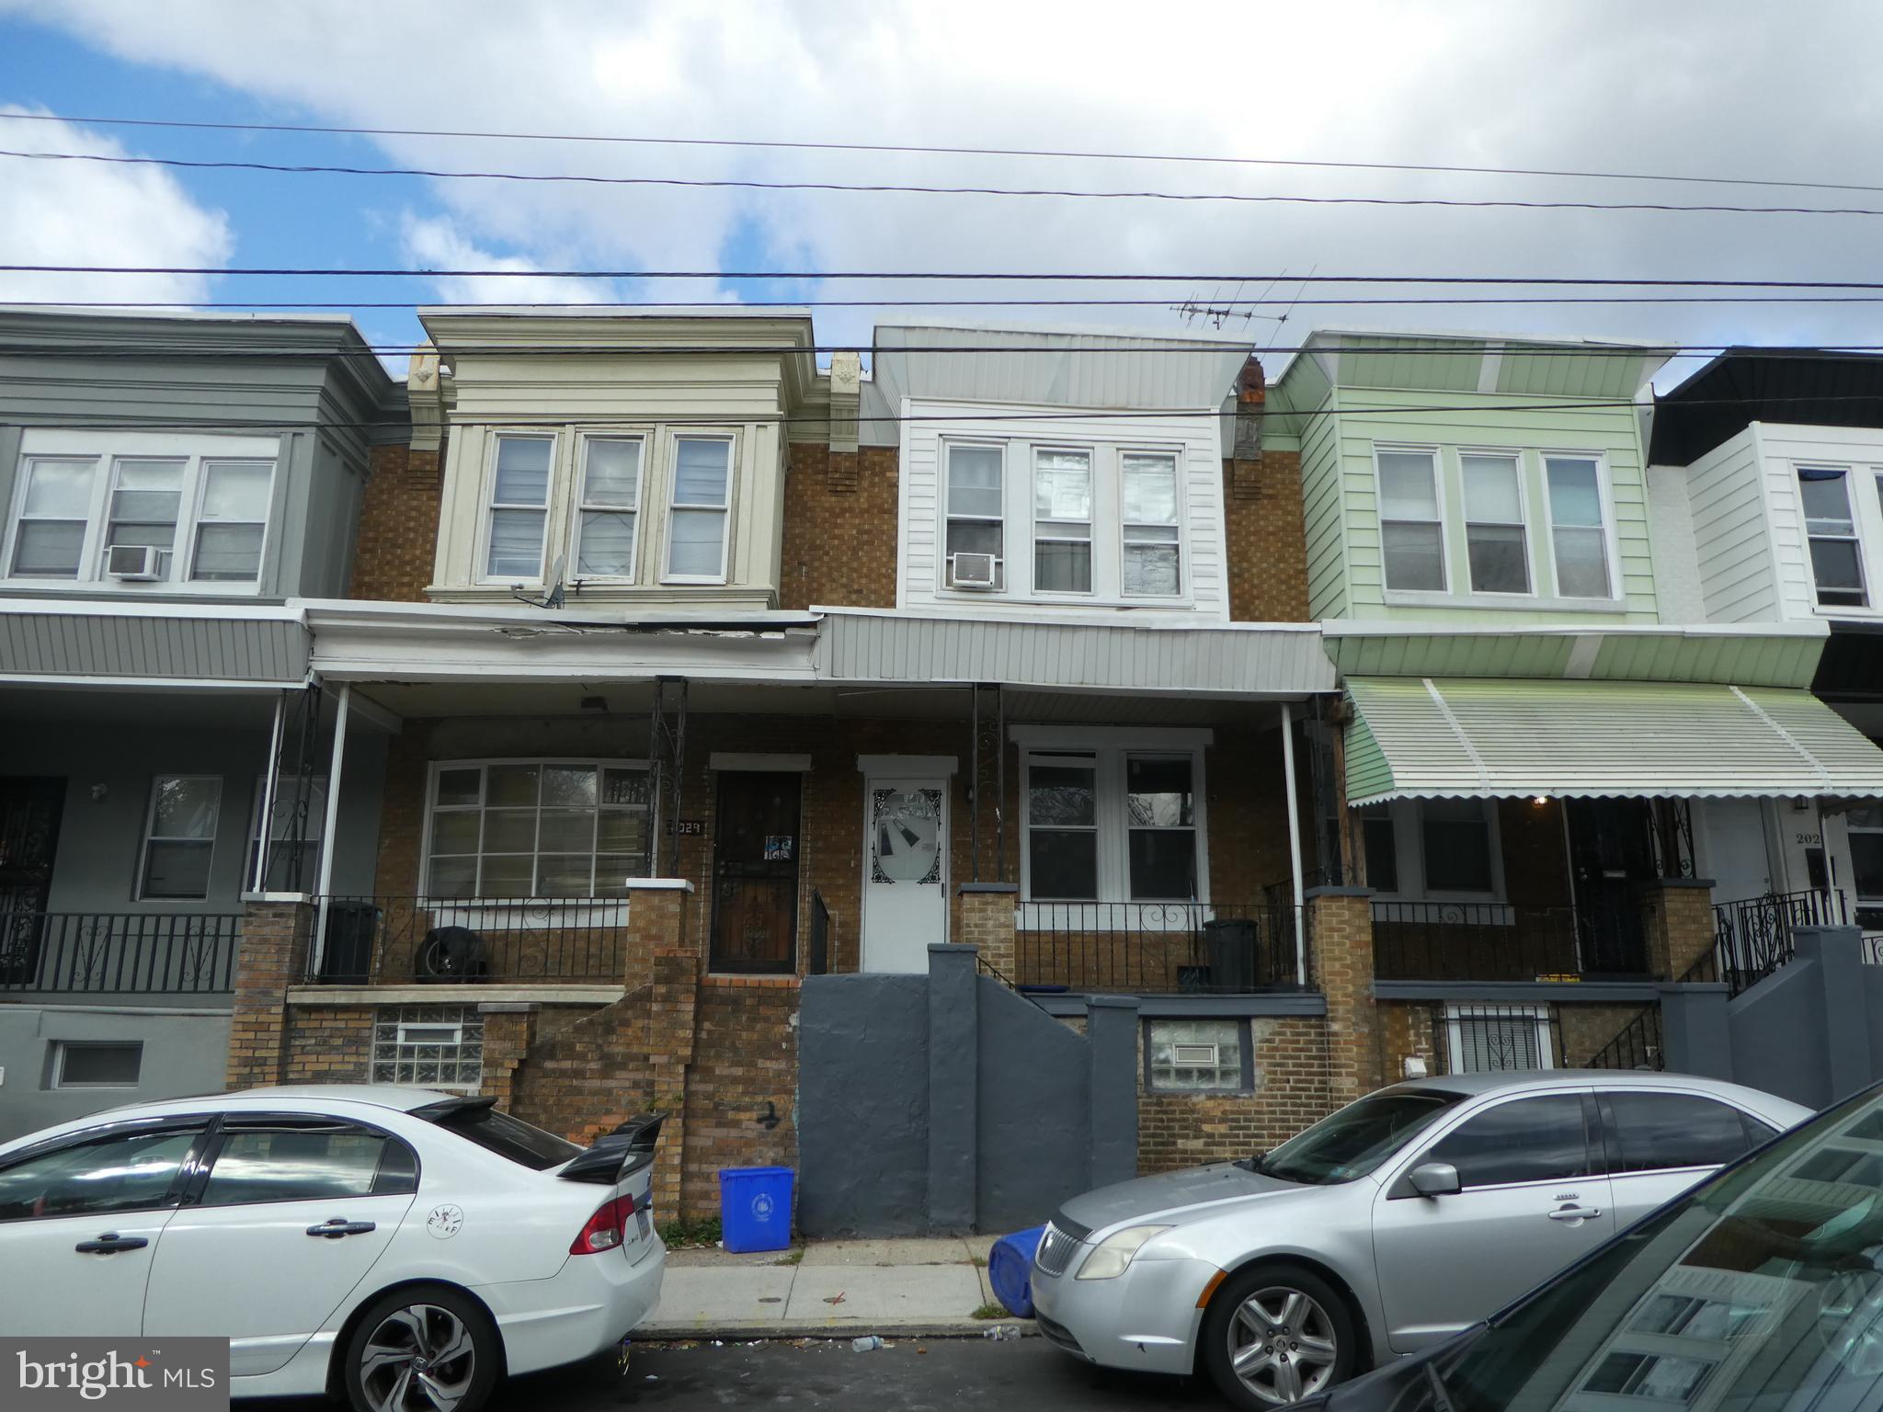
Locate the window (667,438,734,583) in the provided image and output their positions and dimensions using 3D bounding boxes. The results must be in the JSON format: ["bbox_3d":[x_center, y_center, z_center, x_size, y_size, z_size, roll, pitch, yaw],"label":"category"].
[{"bbox_3d":[-2.551,-2.083,13.753,0.645,1.630,0.110,1,-13,-2],"label":"window"}]

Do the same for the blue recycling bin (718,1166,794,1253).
[{"bbox_3d":[-1.336,3.631,9.421,0.480,0.535,0.360,6,-14,-23],"label":"blue recycling bin"}]

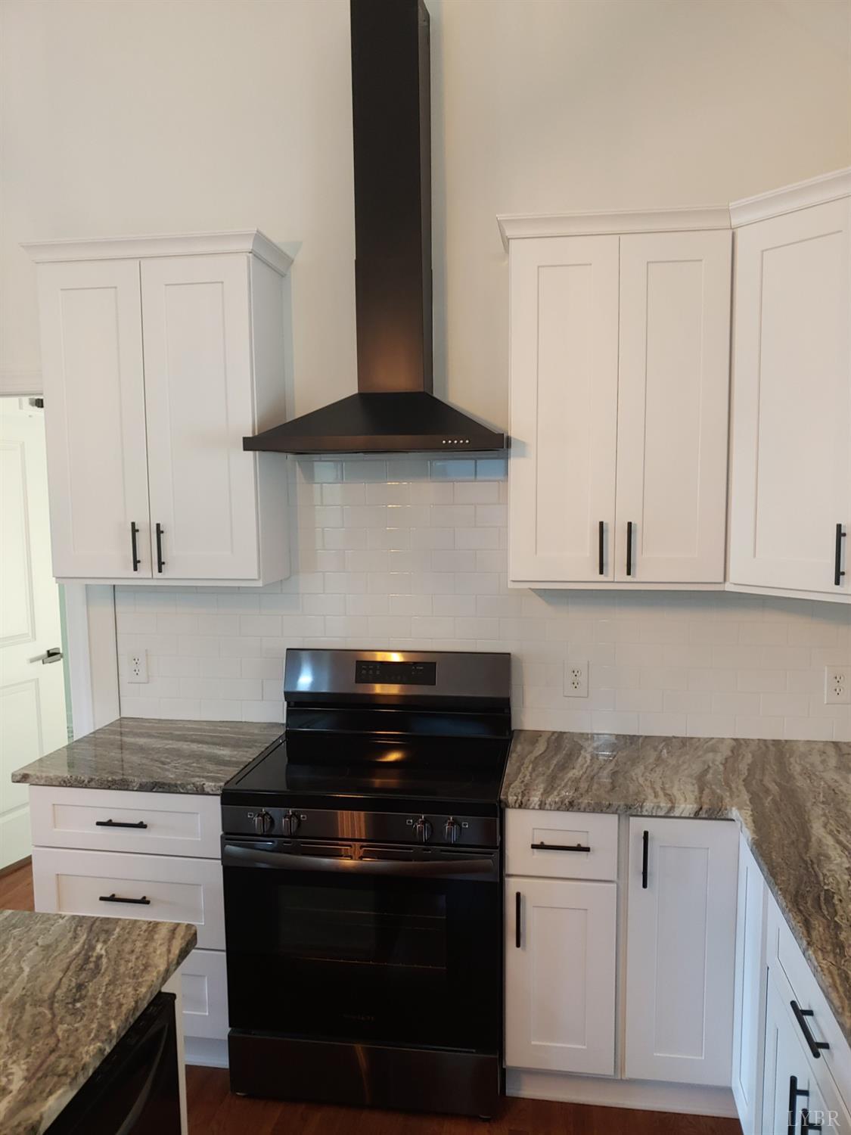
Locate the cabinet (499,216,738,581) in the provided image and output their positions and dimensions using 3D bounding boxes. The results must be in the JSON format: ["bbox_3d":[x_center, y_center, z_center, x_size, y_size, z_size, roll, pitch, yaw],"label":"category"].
[{"bbox_3d":[0.566,-0.476,2.506,0.643,1.062,0.340,0,5,8],"label":"cabinet"}]

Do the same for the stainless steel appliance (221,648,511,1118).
[{"bbox_3d":[-0.140,0.903,2.541,0.759,1.185,0.690,0,5,8],"label":"stainless steel appliance"}]

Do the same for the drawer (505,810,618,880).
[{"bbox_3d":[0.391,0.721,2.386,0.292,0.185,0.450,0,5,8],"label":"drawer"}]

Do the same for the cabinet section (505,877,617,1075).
[{"bbox_3d":[0.413,1.098,2.542,0.301,0.550,0.593,0,5,8],"label":"cabinet section"}]

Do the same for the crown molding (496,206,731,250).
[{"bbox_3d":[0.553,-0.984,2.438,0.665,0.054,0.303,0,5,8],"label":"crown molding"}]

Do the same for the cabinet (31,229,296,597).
[{"bbox_3d":[-0.845,-0.488,2.707,0.768,1.071,0.345,0,5,8],"label":"cabinet"}]

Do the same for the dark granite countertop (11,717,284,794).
[{"bbox_3d":[-0.837,0.594,2.658,0.655,0.030,0.640,0,5,8],"label":"dark granite countertop"}]

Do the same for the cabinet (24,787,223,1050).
[{"bbox_3d":[-0.816,1.046,2.695,0.604,0.880,0.645,0,5,8],"label":"cabinet"}]

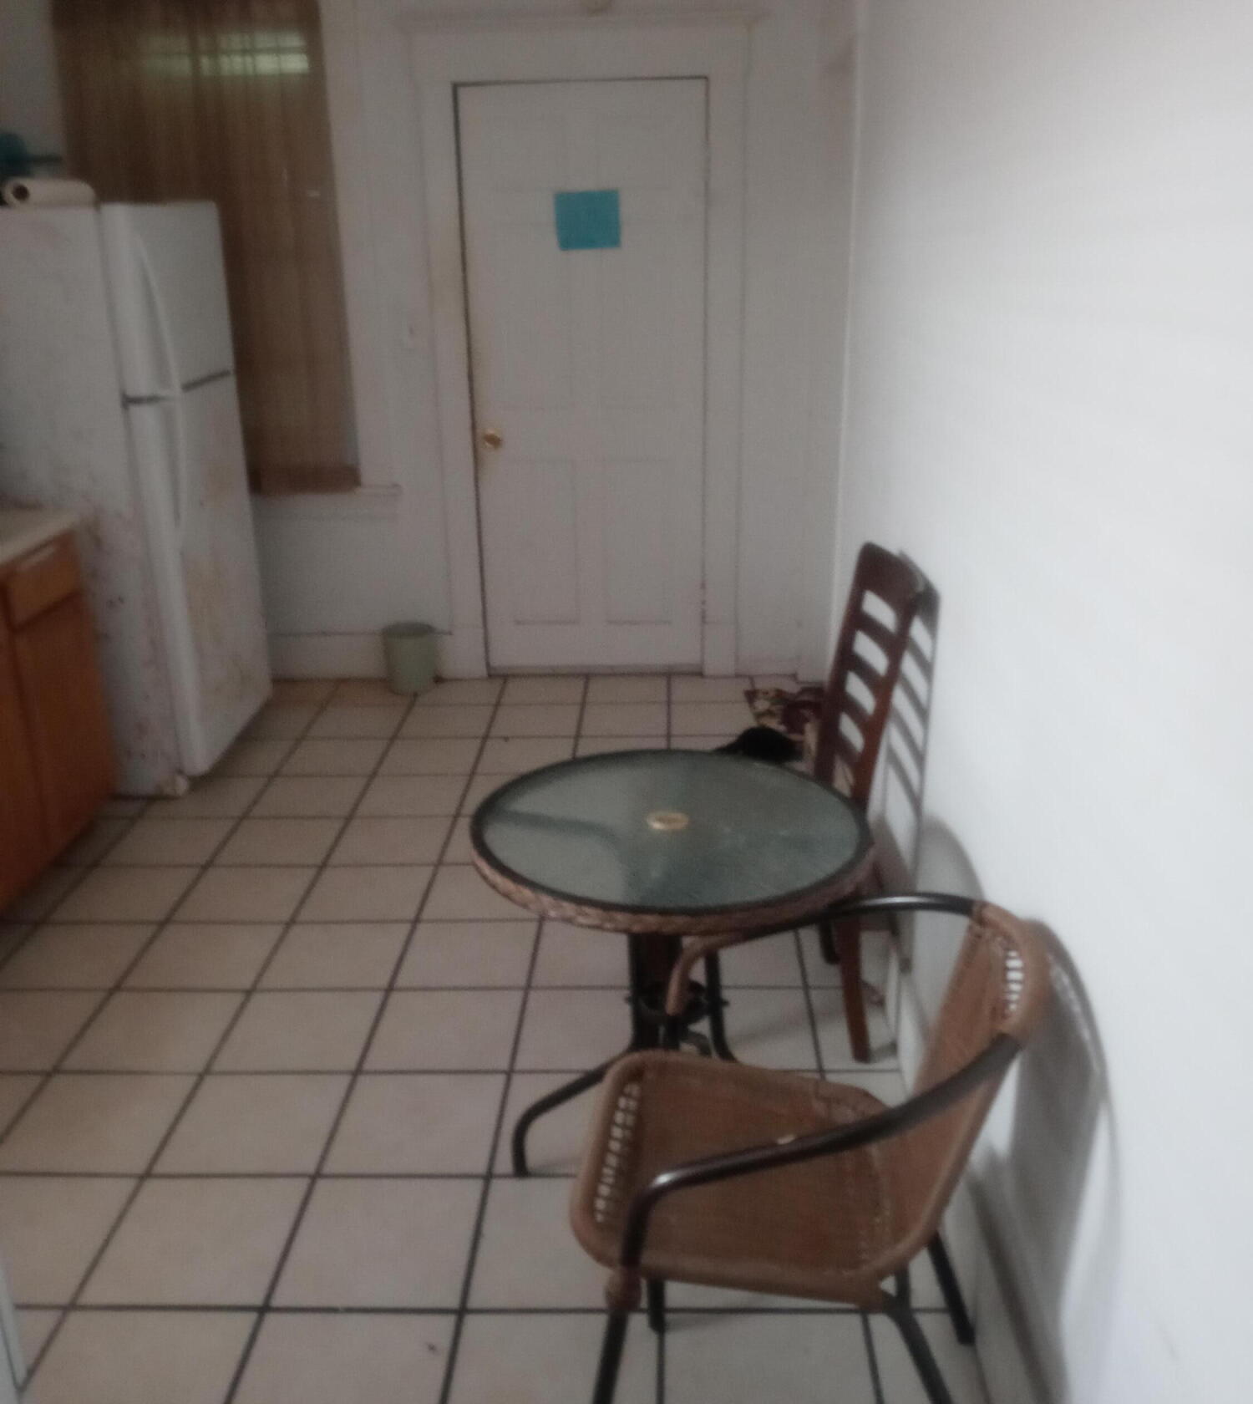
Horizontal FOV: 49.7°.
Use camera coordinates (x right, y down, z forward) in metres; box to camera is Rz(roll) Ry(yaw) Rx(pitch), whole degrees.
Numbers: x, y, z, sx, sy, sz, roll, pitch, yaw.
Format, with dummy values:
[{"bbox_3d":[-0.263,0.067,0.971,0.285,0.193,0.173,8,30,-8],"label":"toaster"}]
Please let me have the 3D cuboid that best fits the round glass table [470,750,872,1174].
[{"bbox_3d":[0.073,0.517,2.223,0.620,0.700,0.620,-1,19,2],"label":"round glass table"}]

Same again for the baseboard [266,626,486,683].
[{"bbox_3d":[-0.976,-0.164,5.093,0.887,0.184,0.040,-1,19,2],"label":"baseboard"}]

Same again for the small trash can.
[{"bbox_3d":[-0.793,-0.155,4.983,0.199,0.228,0.199,-1,19,0],"label":"small trash can"}]

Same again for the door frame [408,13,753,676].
[{"bbox_3d":[-0.138,-1.160,4.737,1.097,2.254,0.120,-1,19,2],"label":"door frame"}]

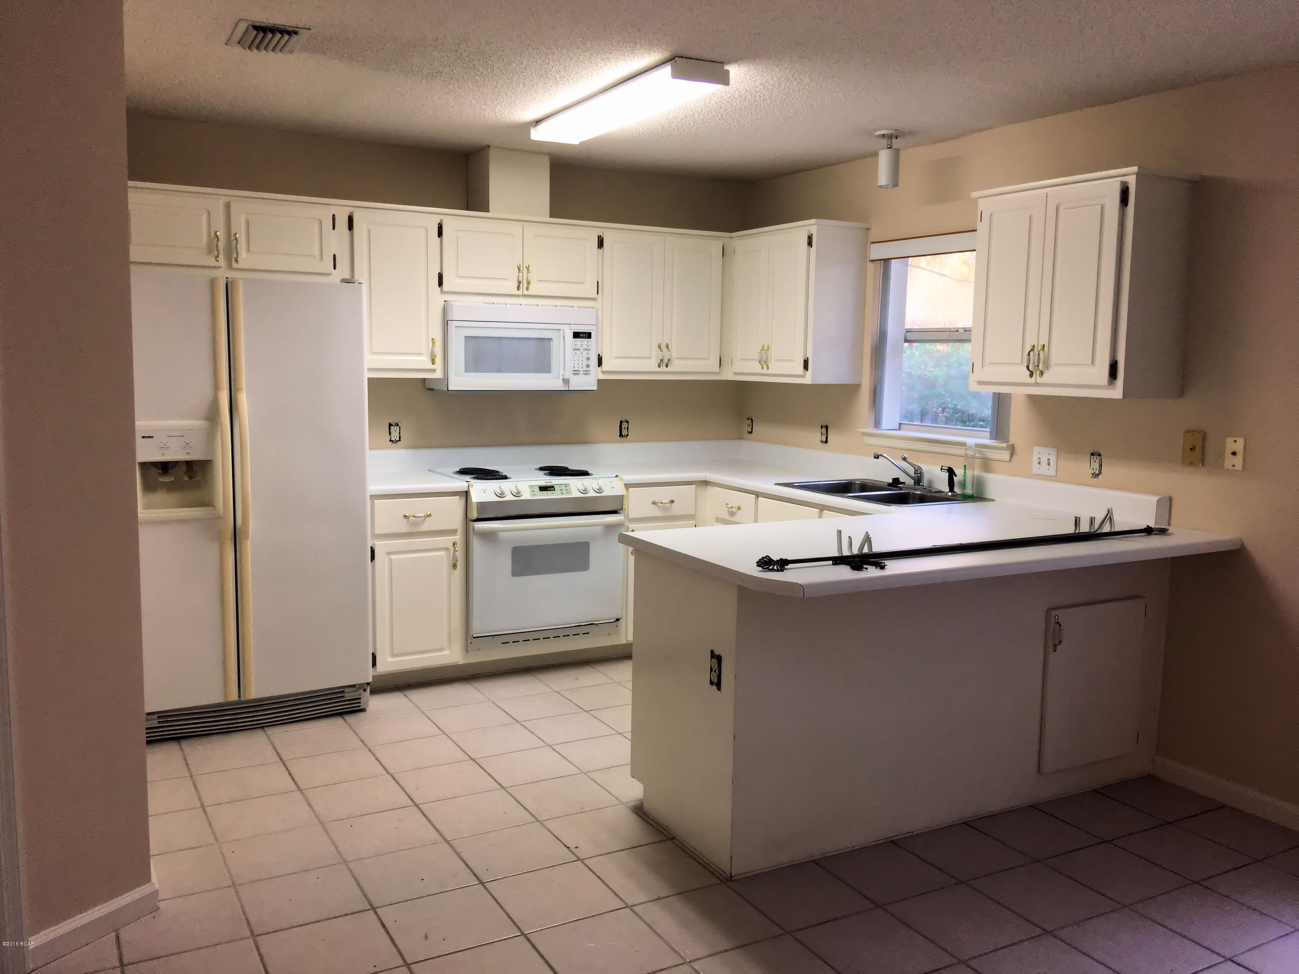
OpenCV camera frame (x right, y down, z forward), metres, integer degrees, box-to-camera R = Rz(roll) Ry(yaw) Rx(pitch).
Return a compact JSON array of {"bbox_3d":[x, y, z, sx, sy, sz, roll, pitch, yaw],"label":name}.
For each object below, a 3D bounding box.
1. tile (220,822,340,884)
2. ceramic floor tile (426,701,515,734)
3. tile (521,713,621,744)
[{"bbox_3d":[-1.096,1.094,3.243,0.300,0.010,0.300,-3,8,-29],"label":"tile"},{"bbox_3d":[-0.738,0.946,4.461,0.298,0.012,0.298,-3,8,-29],"label":"ceramic floor tile"},{"bbox_3d":[-0.322,0.971,4.359,0.302,0.010,0.302,-3,7,-29],"label":"tile"}]

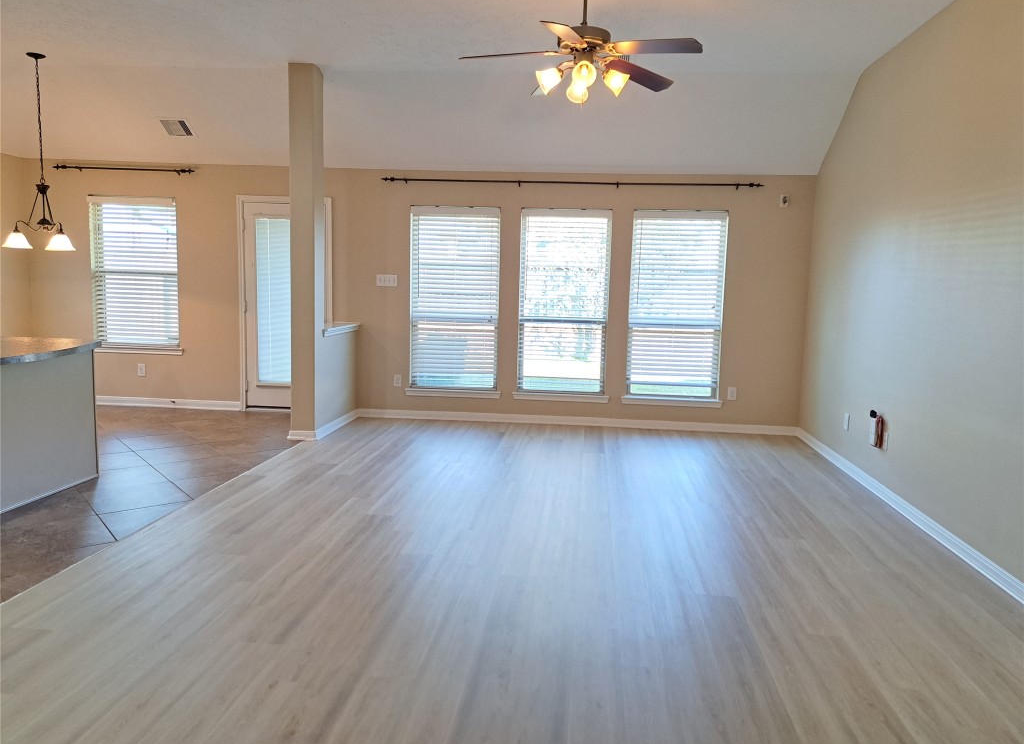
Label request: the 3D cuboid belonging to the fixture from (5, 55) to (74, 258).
[{"bbox_3d":[-3.807,-1.742,5.680,0.510,1.520,0.540,-3,9,-33],"label":"fixture"}]

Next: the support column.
[{"bbox_3d":[-1.707,-0.947,5.935,0.205,3.040,0.215,2,7,6],"label":"support column"}]

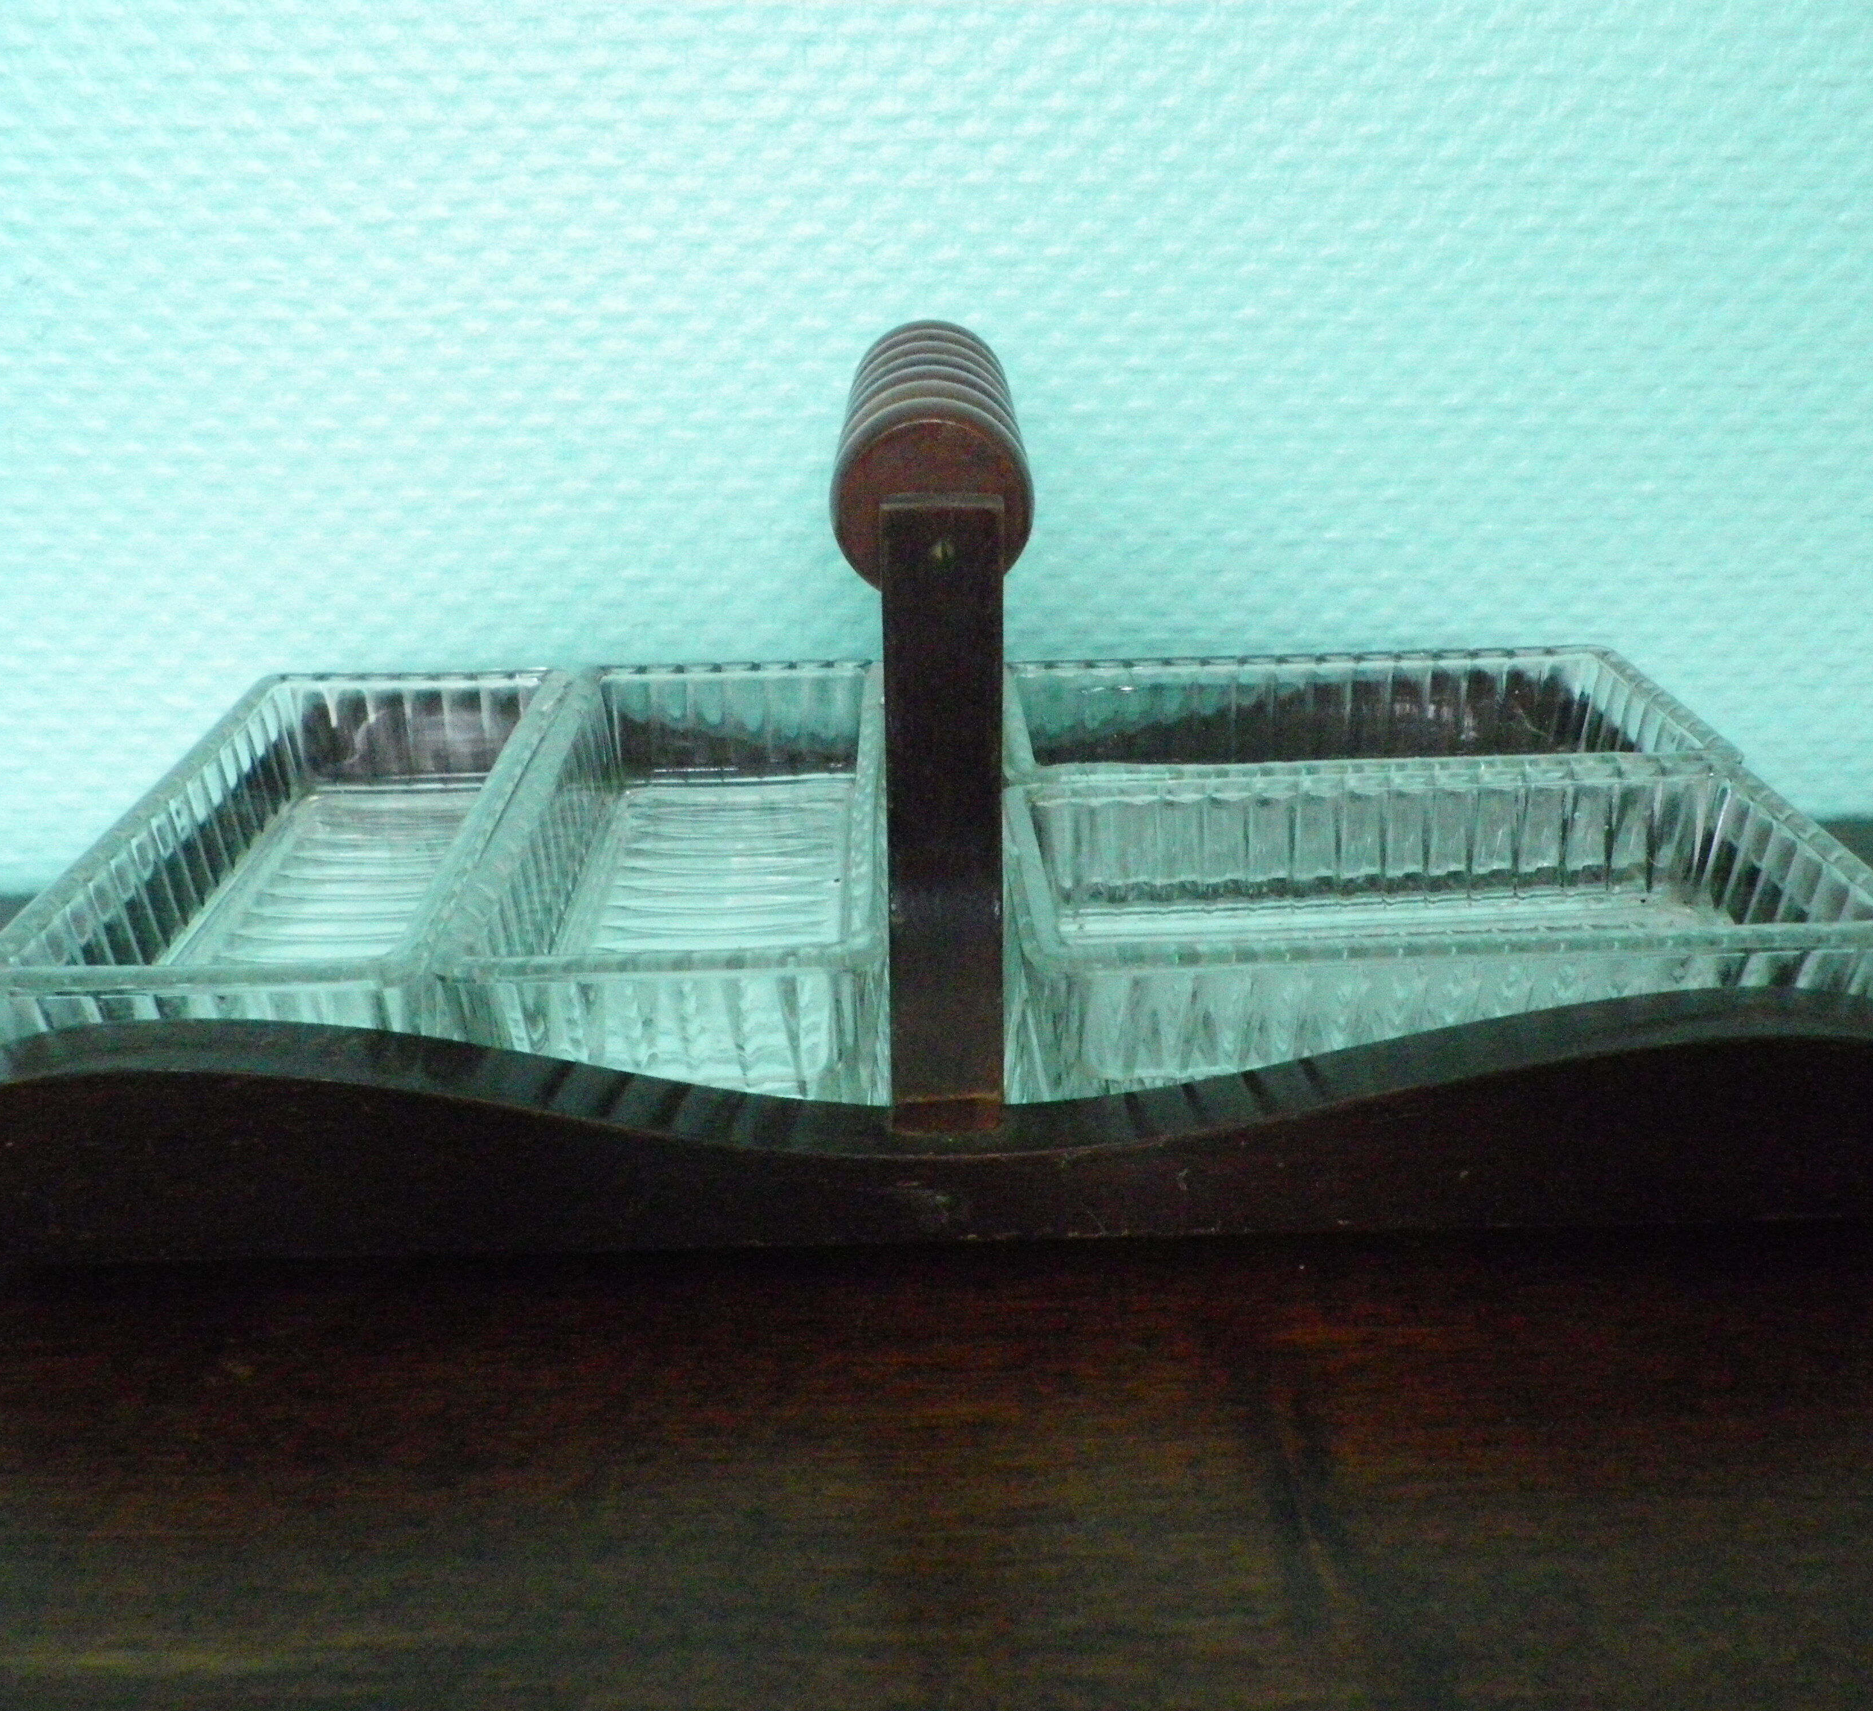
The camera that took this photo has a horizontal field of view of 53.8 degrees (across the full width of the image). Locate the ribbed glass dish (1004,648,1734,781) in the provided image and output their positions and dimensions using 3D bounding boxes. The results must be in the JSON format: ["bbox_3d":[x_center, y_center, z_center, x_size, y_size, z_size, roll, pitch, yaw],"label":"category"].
[{"bbox_3d":[0.086,-0.019,0.405,0.150,0.028,0.070,-2,25,-3],"label":"ribbed glass dish"}]

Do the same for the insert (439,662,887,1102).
[{"bbox_3d":[-0.045,0.000,0.362,0.070,0.028,0.150,-1,24,-1],"label":"insert"}]

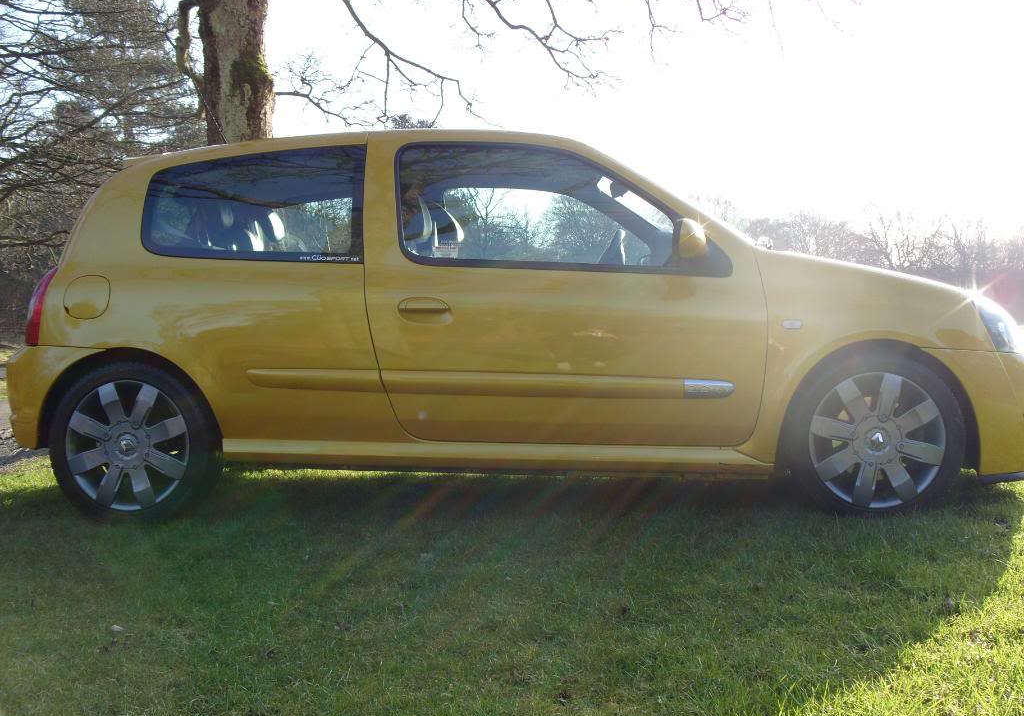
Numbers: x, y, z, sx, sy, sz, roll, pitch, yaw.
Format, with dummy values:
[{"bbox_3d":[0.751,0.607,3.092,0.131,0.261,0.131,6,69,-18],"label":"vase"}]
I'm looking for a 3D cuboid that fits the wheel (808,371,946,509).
[{"bbox_3d":[1.182,0.261,3.418,0.438,0.438,0.170,-1,3,3],"label":"wheel"}]

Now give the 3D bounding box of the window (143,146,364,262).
[{"bbox_3d":[-0.890,-0.525,3.575,0.762,0.435,0.060,-1,-19,3],"label":"window"}]

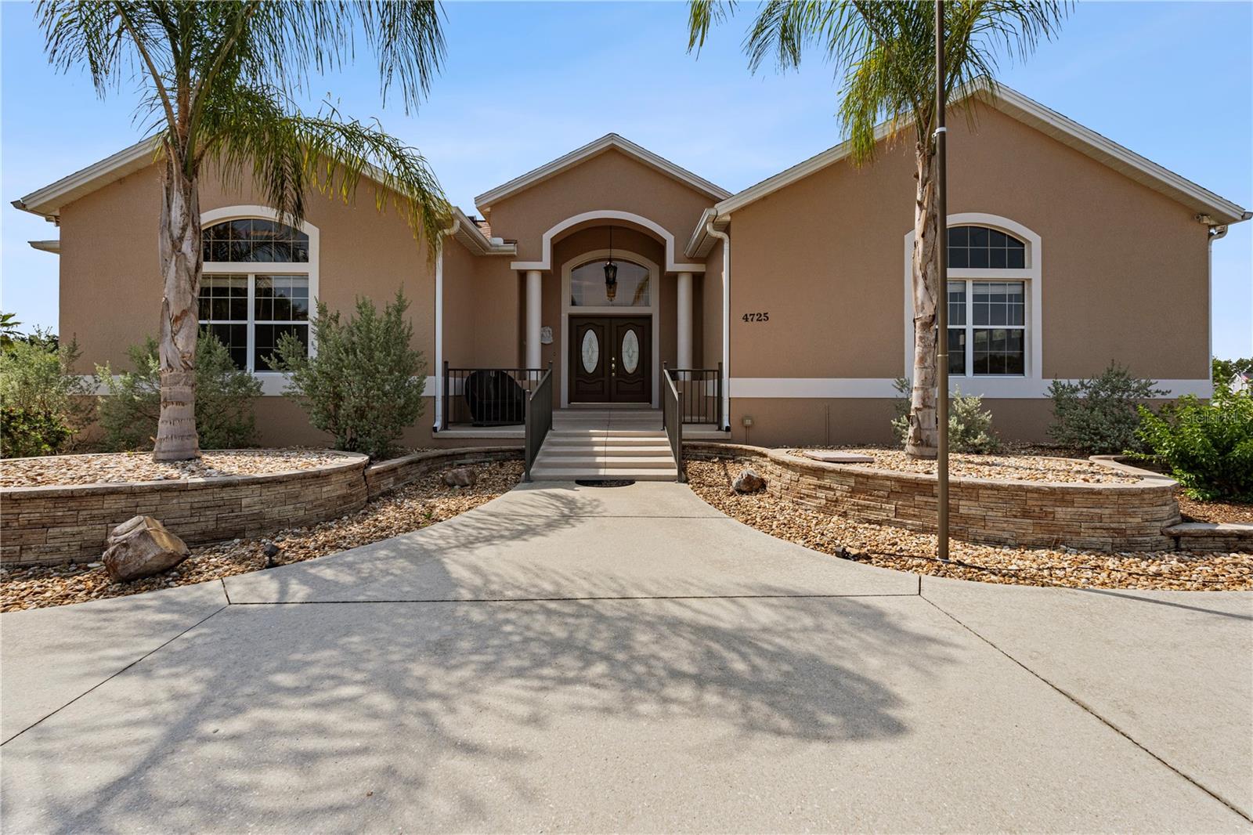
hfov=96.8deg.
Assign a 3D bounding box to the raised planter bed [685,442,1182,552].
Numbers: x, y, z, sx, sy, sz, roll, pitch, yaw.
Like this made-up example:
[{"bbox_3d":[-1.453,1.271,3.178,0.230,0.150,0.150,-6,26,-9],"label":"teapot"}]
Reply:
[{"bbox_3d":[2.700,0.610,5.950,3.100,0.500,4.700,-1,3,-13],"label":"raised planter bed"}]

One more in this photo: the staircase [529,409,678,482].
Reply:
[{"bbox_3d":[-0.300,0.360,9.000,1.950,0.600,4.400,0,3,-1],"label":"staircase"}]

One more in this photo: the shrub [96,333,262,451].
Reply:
[{"bbox_3d":[-6.650,-0.380,8.400,2.100,1.750,1.900,0,3,-1],"label":"shrub"}]

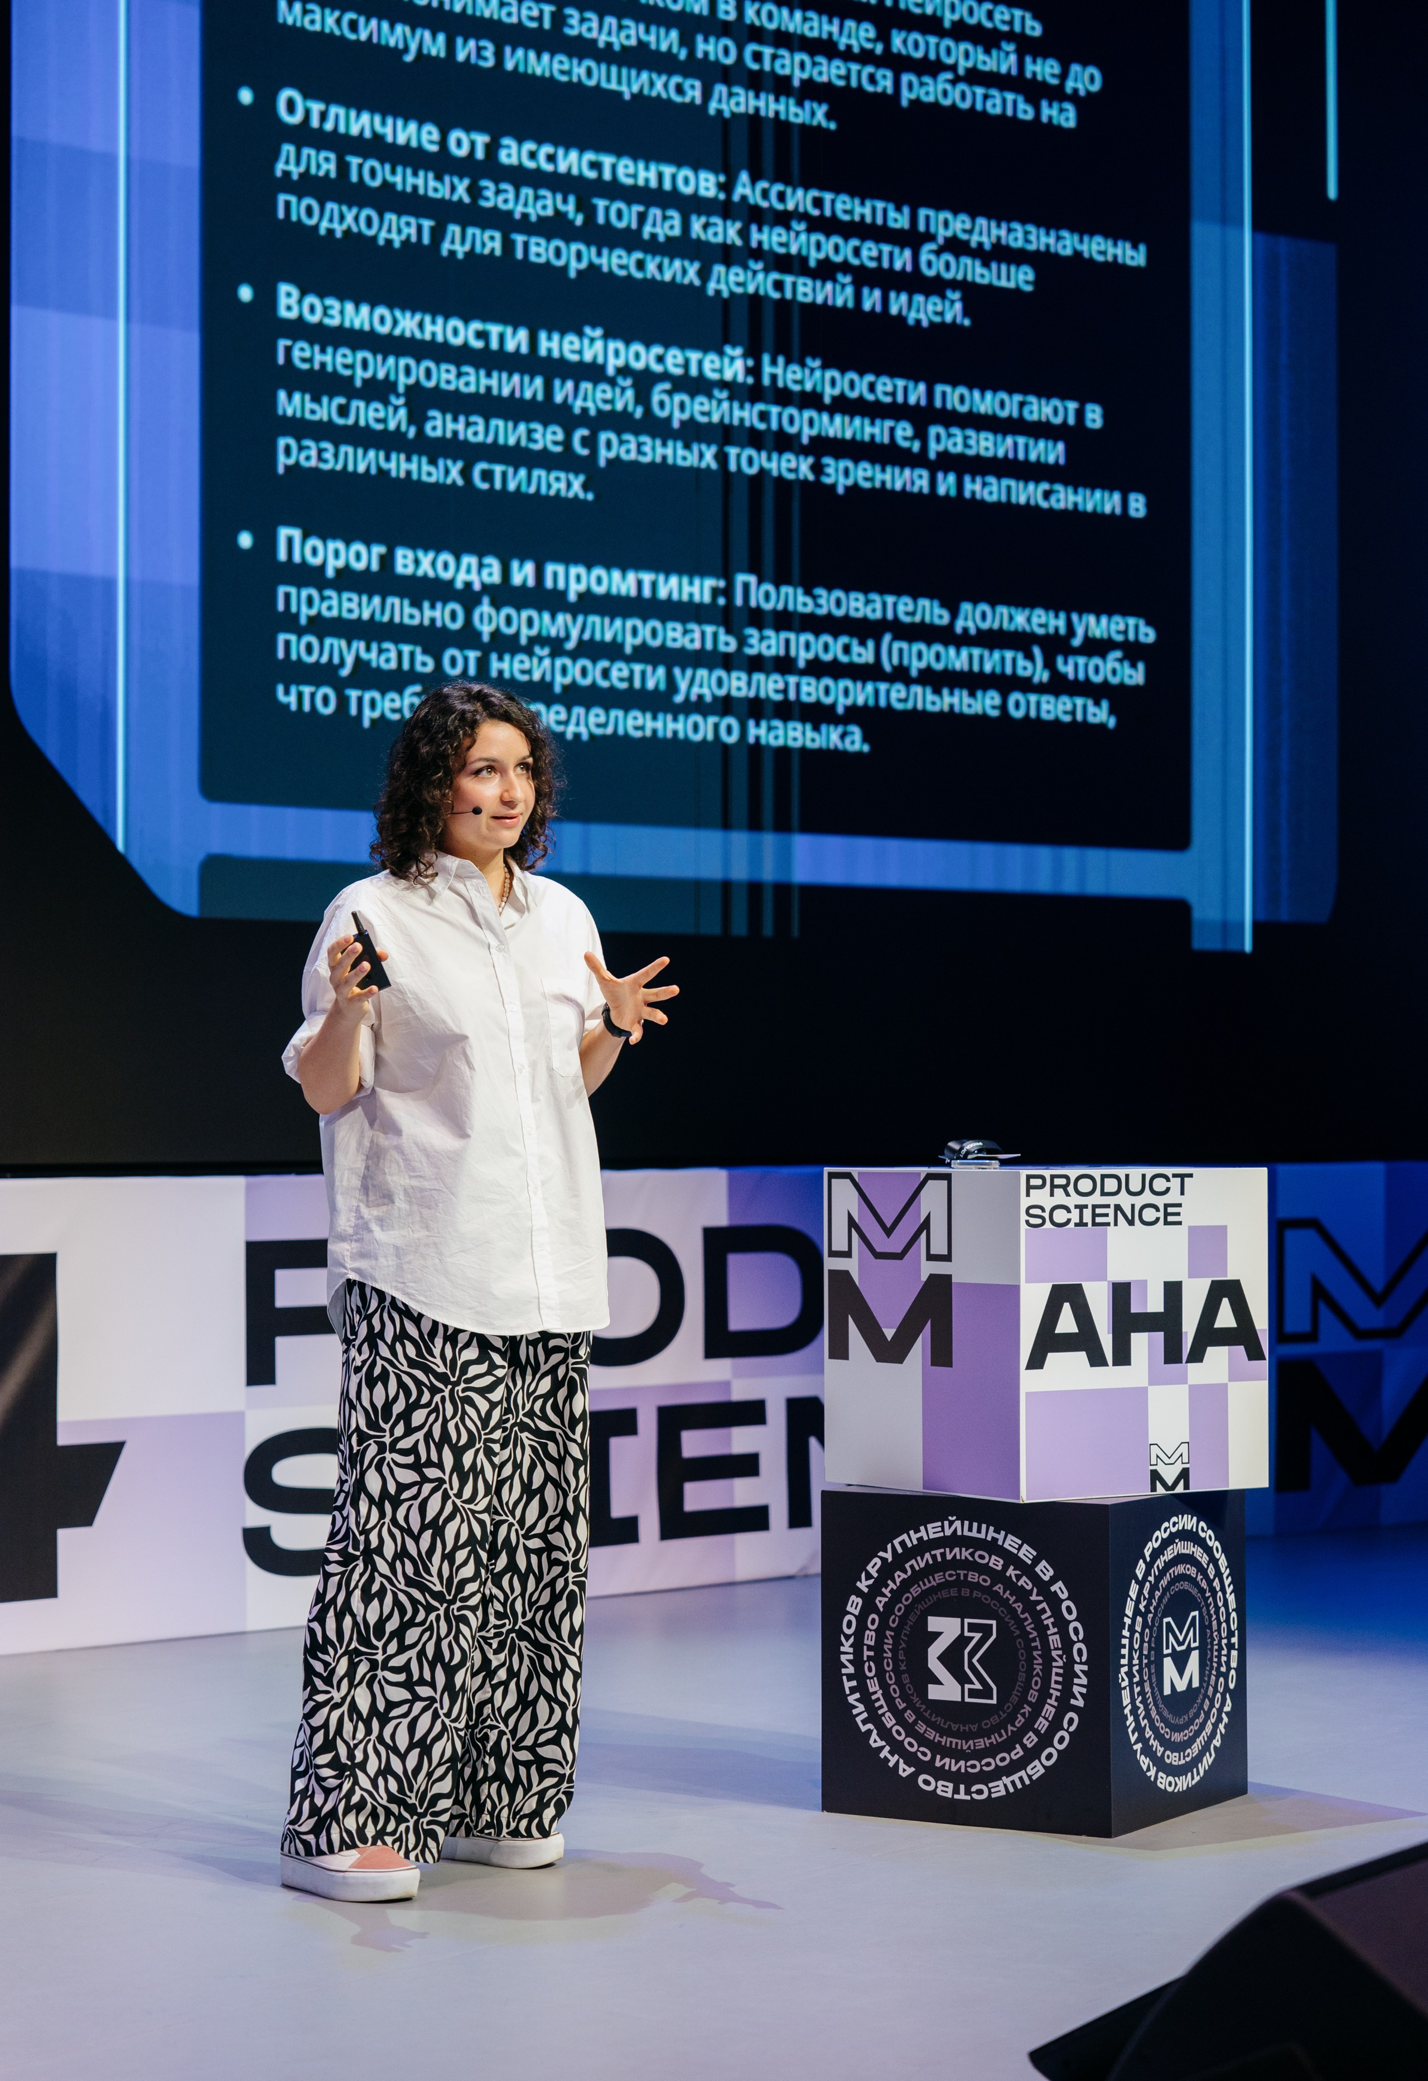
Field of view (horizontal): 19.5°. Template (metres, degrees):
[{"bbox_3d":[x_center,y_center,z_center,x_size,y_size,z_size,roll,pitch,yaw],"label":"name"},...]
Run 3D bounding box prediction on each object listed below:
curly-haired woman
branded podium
[{"bbox_3d":[-0.350,0.342,5.965,0.600,1.700,0.420,1,-2,-43],"label":"curly-haired woman"},{"bbox_3d":[0.520,0.706,6.608,0.590,1.000,0.580,1,-2,-44],"label":"branded podium"}]

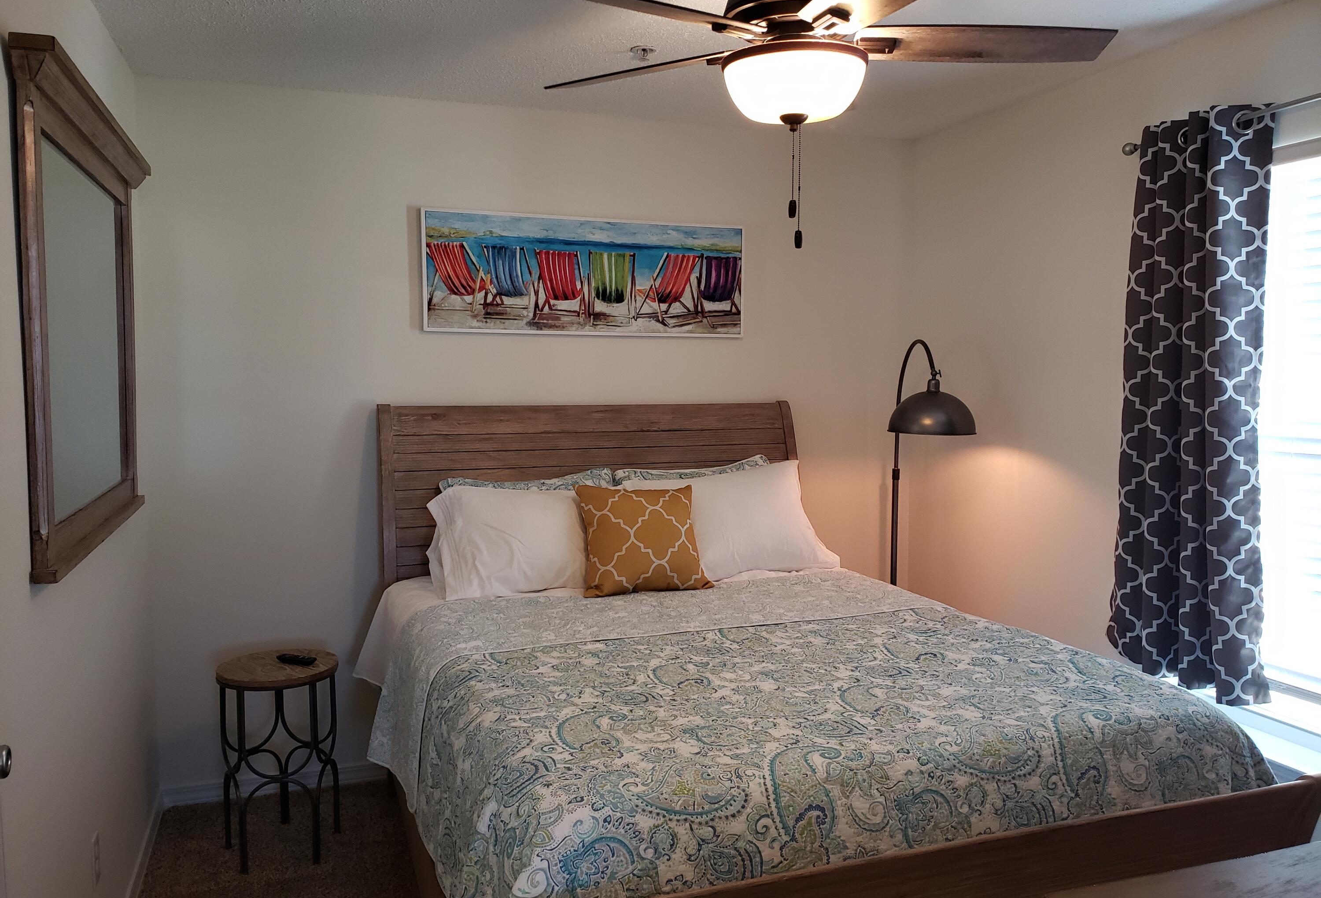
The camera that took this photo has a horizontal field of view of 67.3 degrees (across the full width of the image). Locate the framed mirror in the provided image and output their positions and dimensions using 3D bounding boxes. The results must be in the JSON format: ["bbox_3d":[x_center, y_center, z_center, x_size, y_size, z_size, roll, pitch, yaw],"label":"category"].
[{"bbox_3d":[-1.332,-0.287,2.373,0.082,1.000,1.180,0,4,-20],"label":"framed mirror"}]

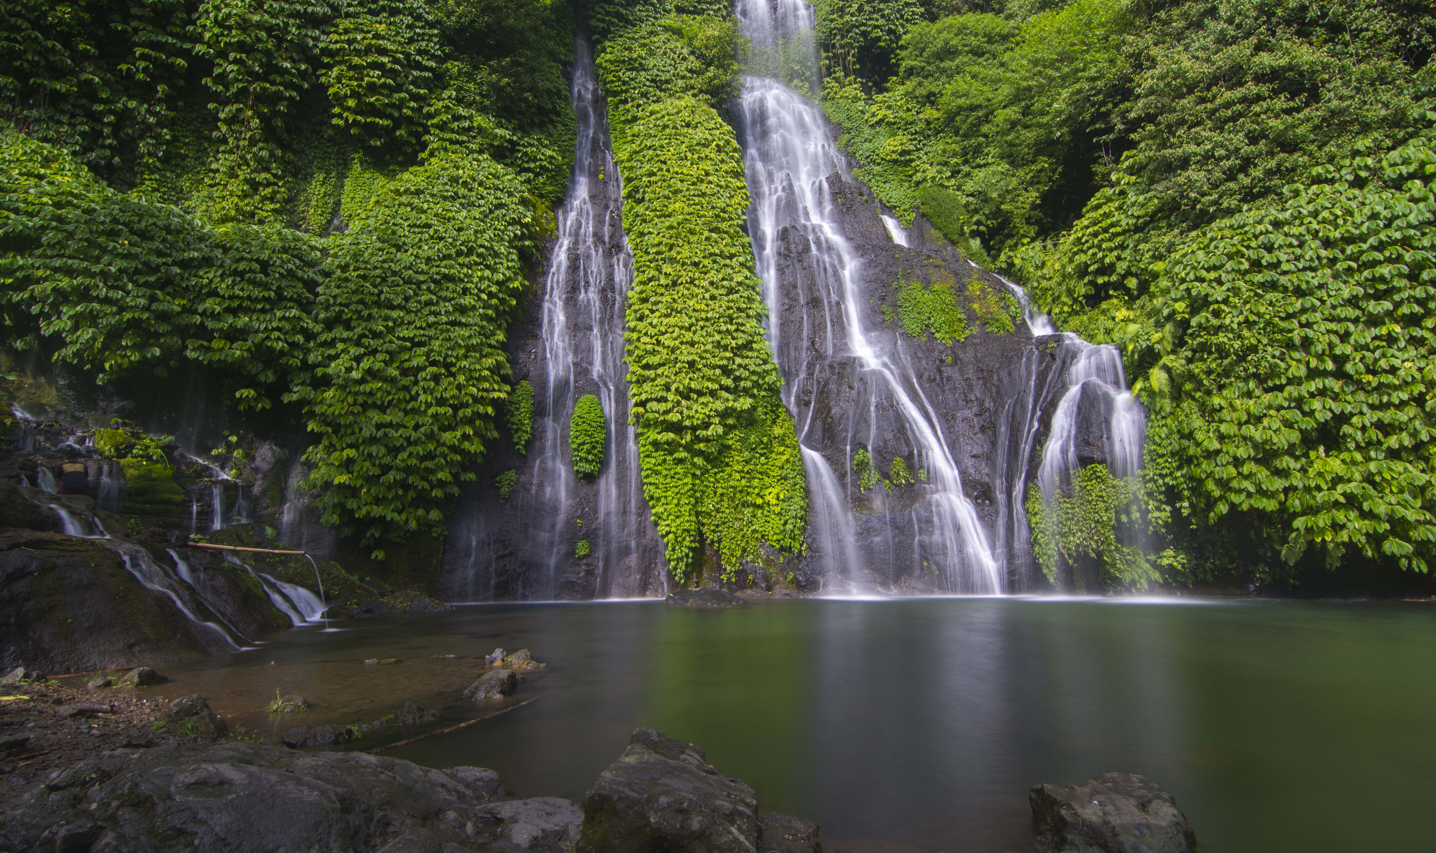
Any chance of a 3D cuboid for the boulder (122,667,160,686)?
[{"bbox_3d":[-6.522,2.812,7.230,0.345,0.171,0.294,7,-11,-40],"label":"boulder"}]

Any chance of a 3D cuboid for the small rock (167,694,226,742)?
[{"bbox_3d":[-4.330,2.401,5.330,0.376,0.290,0.339,6,-10,-37],"label":"small rock"}]

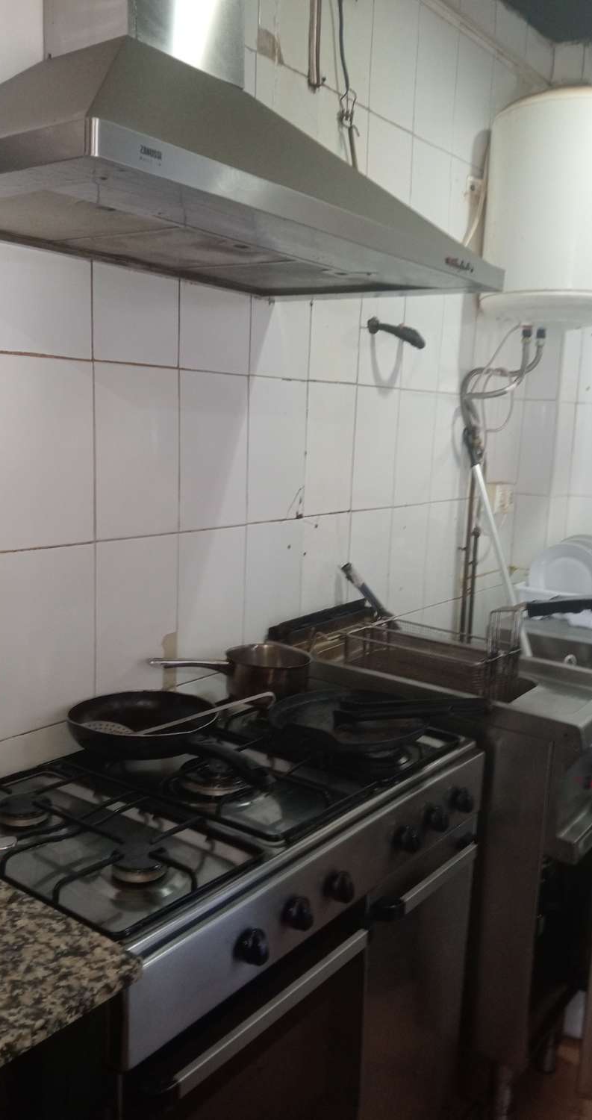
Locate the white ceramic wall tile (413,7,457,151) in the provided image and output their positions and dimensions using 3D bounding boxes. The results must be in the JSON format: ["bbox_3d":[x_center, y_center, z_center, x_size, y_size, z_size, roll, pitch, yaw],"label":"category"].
[{"bbox_3d":[0.344,-1.184,2.252,0.010,0.300,0.200,8,11,36],"label":"white ceramic wall tile"}]

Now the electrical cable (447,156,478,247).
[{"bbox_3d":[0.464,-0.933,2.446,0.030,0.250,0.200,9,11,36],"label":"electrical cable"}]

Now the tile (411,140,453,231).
[{"bbox_3d":[0.333,-0.889,2.300,0.010,0.300,0.200,9,11,36],"label":"tile"}]

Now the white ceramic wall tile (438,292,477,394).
[{"bbox_3d":[0.444,-0.612,2.503,0.010,0.300,0.200,8,11,36],"label":"white ceramic wall tile"}]

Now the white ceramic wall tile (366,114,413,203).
[{"bbox_3d":[0.214,-0.868,2.140,0.010,0.300,0.200,9,11,36],"label":"white ceramic wall tile"}]

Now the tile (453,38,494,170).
[{"bbox_3d":[0.463,-1.210,2.412,0.010,0.300,0.200,9,11,36],"label":"tile"}]

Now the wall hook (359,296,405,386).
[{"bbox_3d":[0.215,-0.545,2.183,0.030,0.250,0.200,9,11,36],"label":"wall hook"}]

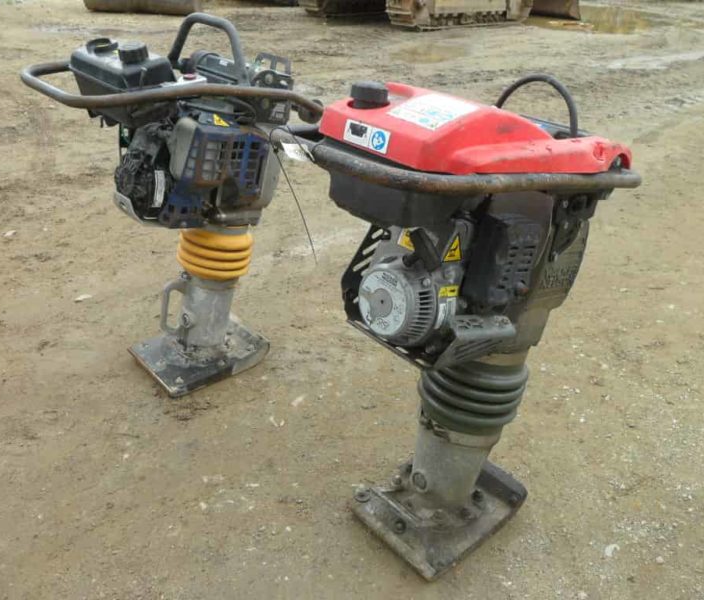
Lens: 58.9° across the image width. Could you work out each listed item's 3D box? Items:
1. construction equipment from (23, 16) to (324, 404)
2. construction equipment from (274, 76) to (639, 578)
[{"bbox_3d":[-0.446,-0.256,1.738,0.720,0.980,0.395,-17,34,-35],"label":"construction equipment"},{"bbox_3d":[0.192,0.077,1.215,0.655,0.965,0.375,-20,36,-38],"label":"construction equipment"}]

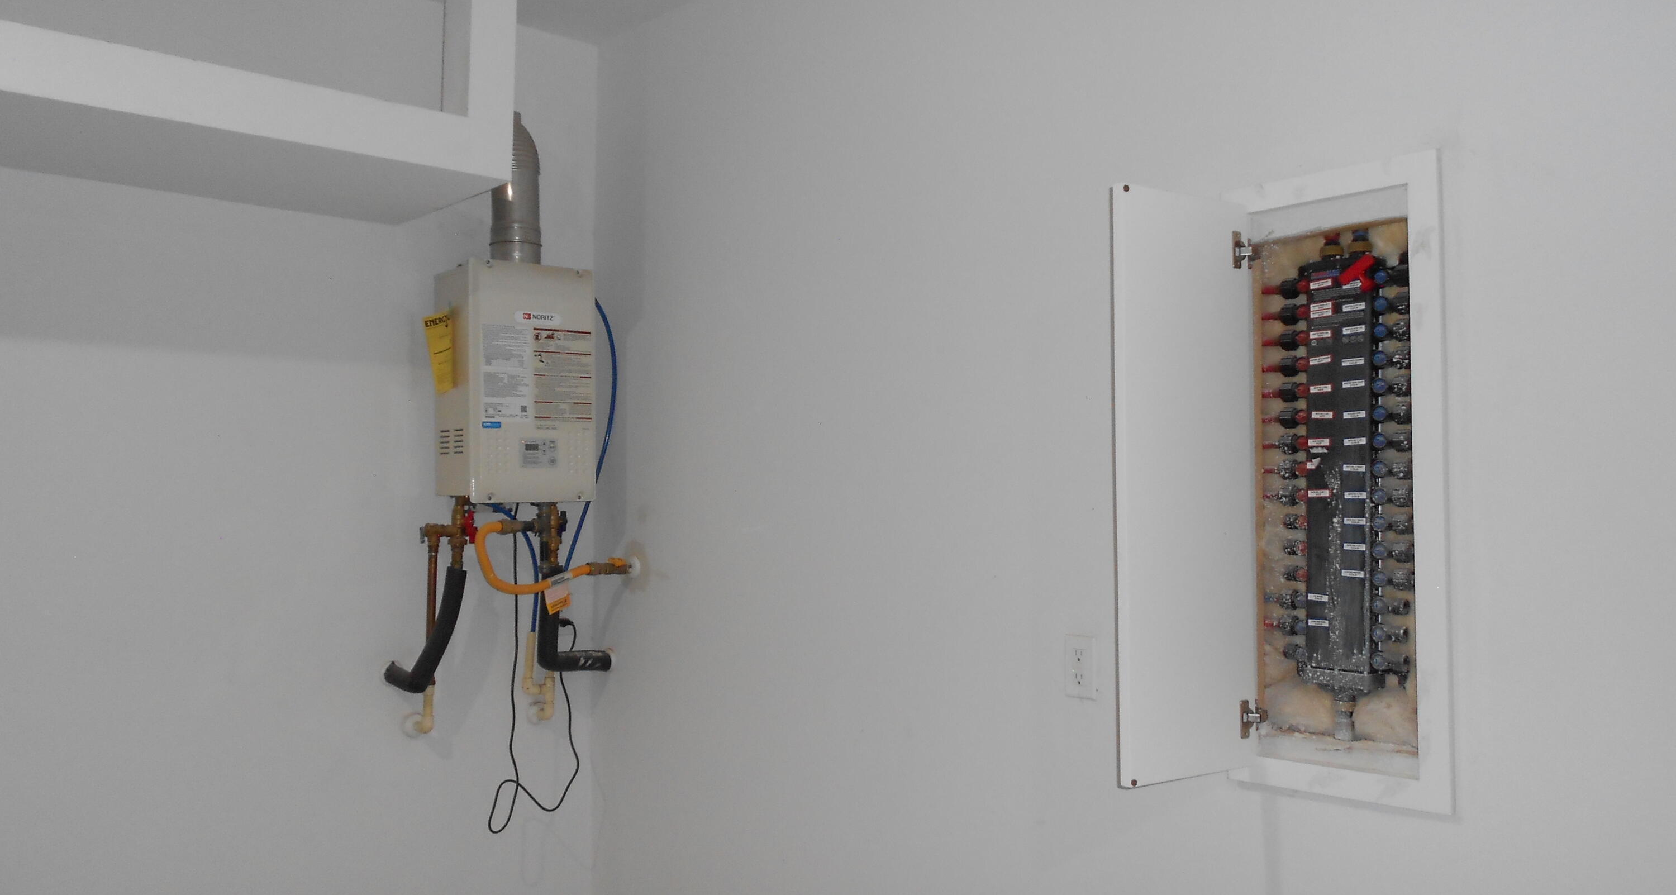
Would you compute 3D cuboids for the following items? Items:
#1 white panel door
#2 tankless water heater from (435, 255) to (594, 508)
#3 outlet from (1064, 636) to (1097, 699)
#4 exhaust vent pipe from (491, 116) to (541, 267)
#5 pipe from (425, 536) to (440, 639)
[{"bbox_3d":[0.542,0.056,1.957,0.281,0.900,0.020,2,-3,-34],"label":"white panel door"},{"bbox_3d":[-0.837,-0.159,3.277,0.349,0.604,0.194,2,-3,-42],"label":"tankless water heater"},{"bbox_3d":[0.439,0.398,2.279,0.008,0.114,0.070,2,-3,-42],"label":"outlet"},{"bbox_3d":[-0.853,-0.677,3.308,0.128,0.432,0.164,2,-3,-42],"label":"exhaust vent pipe"},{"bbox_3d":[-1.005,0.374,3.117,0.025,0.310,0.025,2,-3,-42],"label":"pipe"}]

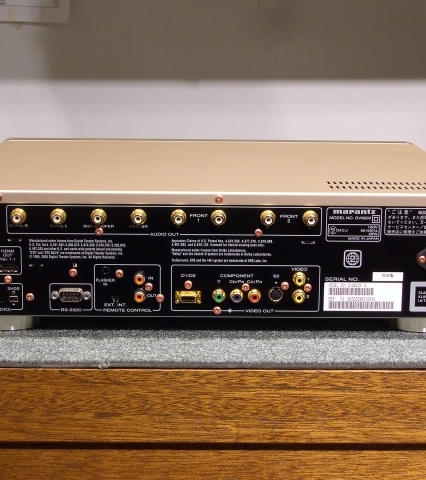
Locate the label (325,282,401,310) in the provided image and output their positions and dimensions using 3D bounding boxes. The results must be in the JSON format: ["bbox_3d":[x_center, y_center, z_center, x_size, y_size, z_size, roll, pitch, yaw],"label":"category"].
[{"bbox_3d":[0.119,0.045,1.001,0.063,0.024,0.001,0,11,-1],"label":"label"}]

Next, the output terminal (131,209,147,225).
[{"bbox_3d":[-0.059,-0.018,0.988,0.012,0.012,0.011,0,11,-1],"label":"output terminal"}]

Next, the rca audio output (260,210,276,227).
[{"bbox_3d":[0.044,-0.017,0.991,0.012,0.012,0.011,0,11,-1],"label":"rca audio output"}]

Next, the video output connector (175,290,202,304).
[{"bbox_3d":[-0.020,0.046,1.003,0.020,0.010,0.007,0,11,-1],"label":"video output connector"}]

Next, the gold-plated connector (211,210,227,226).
[{"bbox_3d":[0.004,-0.017,0.982,0.012,0.012,0.011,0,11,-1],"label":"gold-plated connector"}]

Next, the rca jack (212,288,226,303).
[{"bbox_3d":[0.005,0.044,0.994,0.010,0.010,0.009,0,11,-1],"label":"rca jack"}]

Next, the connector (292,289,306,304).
[{"bbox_3d":[0.069,0.046,1.003,0.010,0.010,0.010,0,11,-1],"label":"connector"}]

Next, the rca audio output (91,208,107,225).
[{"bbox_3d":[-0.089,-0.018,0.980,0.013,0.013,0.011,0,11,-1],"label":"rca audio output"}]

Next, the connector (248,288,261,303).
[{"bbox_3d":[0.033,0.045,1.002,0.010,0.010,0.010,0,11,-1],"label":"connector"}]

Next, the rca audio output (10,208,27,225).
[{"bbox_3d":[-0.153,-0.018,0.986,0.012,0.012,0.011,0,11,-1],"label":"rca audio output"}]

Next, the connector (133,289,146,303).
[{"bbox_3d":[-0.058,0.044,0.993,0.009,0.009,0.009,0,11,-1],"label":"connector"}]

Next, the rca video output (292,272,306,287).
[{"bbox_3d":[0.069,0.031,1.001,0.010,0.010,0.010,0,11,-1],"label":"rca video output"}]

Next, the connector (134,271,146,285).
[{"bbox_3d":[-0.058,0.030,0.997,0.010,0.010,0.010,0,11,-1],"label":"connector"}]

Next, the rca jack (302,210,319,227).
[{"bbox_3d":[0.076,-0.017,0.983,0.012,0.012,0.011,0,11,-1],"label":"rca jack"}]

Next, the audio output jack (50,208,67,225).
[{"bbox_3d":[-0.121,-0.018,0.979,0.013,0.013,0.011,0,11,-1],"label":"audio output jack"}]

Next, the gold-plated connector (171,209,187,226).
[{"bbox_3d":[-0.027,-0.017,0.981,0.012,0.012,0.011,0,11,-1],"label":"gold-plated connector"}]

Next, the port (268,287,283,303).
[{"bbox_3d":[0.050,0.044,0.997,0.012,0.012,0.005,0,11,-1],"label":"port"}]

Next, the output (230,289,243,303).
[{"bbox_3d":[0.019,0.045,1.002,0.010,0.010,0.010,0,11,-1],"label":"output"}]

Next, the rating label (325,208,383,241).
[{"bbox_3d":[0.111,-0.012,0.990,0.044,0.027,0.001,0,11,-1],"label":"rating label"}]

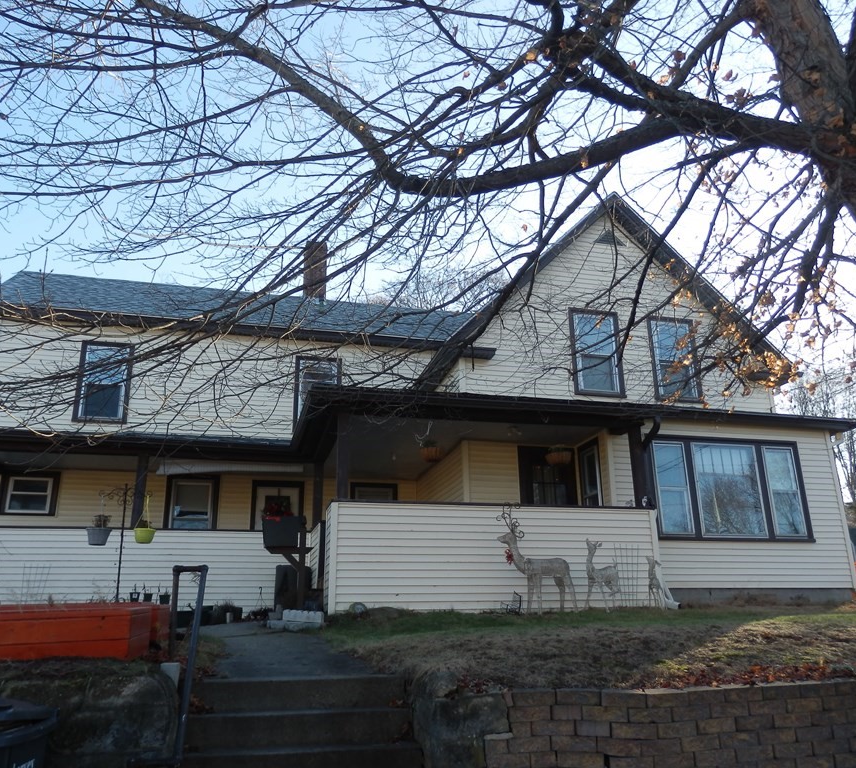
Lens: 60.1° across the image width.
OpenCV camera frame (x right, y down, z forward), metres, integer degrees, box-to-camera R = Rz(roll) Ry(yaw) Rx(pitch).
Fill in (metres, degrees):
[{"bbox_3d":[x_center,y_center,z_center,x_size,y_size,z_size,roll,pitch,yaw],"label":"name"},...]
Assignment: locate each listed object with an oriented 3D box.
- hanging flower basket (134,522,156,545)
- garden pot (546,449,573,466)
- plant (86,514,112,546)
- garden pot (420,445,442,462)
[{"bbox_3d":[-4.169,2.202,10.896,0.300,0.275,0.300,4,-19,-13],"label":"hanging flower basket"},{"bbox_3d":[1.976,1.103,11.178,0.400,0.200,0.400,-1,-19,0],"label":"garden pot"},{"bbox_3d":[-4.783,2.123,10.764,0.345,0.425,0.345,4,-19,-13],"label":"plant"},{"bbox_3d":[0.050,1.012,10.764,0.330,0.200,0.330,-1,-19,0],"label":"garden pot"}]

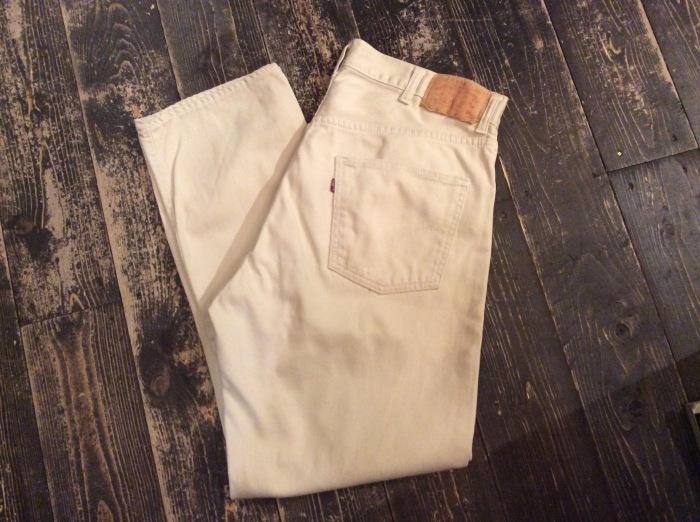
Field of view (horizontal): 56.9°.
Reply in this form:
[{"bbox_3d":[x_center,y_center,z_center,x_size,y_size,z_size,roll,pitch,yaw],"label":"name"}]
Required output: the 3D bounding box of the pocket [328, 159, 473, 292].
[{"bbox_3d":[0.054,-0.036,0.828,0.176,0.012,0.167,11,79,0],"label":"pocket"}]

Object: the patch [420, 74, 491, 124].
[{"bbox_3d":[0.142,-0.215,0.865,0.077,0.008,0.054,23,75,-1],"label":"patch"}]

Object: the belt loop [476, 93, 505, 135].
[{"bbox_3d":[0.188,-0.197,0.868,0.017,0.008,0.055,23,74,-5],"label":"belt loop"}]

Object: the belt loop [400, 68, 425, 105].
[{"bbox_3d":[0.083,-0.233,0.863,0.016,0.008,0.054,22,75,2],"label":"belt loop"}]

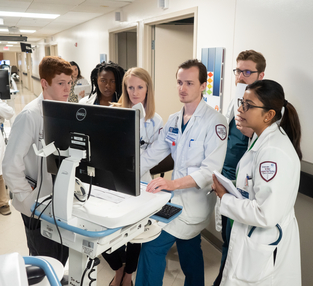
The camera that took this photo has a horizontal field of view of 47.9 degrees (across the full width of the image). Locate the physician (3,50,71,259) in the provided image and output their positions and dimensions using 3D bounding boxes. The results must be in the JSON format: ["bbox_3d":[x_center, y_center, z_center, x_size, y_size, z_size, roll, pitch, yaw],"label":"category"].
[{"bbox_3d":[-0.720,0.328,2.272,0.420,1.720,0.540,11,16,38],"label":"physician"}]

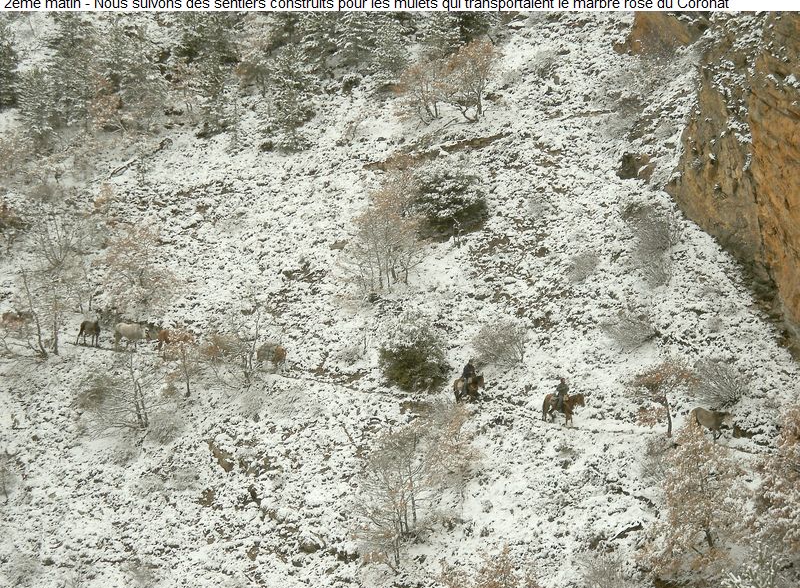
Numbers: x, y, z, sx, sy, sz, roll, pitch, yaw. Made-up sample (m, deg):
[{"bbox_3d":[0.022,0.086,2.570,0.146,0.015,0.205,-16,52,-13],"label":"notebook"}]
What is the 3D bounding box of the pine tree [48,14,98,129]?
[{"bbox_3d":[-18.837,-12.837,132.000,2.900,6.400,2.900,0,6,0],"label":"pine tree"}]

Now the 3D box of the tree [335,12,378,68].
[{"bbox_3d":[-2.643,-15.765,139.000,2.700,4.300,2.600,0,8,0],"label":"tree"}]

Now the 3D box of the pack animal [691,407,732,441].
[{"bbox_3d":[14.730,6.178,107.500,2.050,1.600,0.600,2,4,23],"label":"pack animal"}]

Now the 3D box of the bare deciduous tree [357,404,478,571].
[{"bbox_3d":[0.790,9.213,109.500,5.500,7.600,5.000,0,8,0],"label":"bare deciduous tree"}]

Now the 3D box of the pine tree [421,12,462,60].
[{"bbox_3d":[2.594,-16.531,143.000,2.700,4.000,2.600,0,4,0],"label":"pine tree"}]

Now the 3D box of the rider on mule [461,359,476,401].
[{"bbox_3d":[3.233,3.965,108.000,0.700,1.700,0.620,4,7,36],"label":"rider on mule"}]

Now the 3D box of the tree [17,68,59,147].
[{"bbox_3d":[-20.755,-10.678,131.000,2.400,4.400,2.400,0,6,0],"label":"tree"}]

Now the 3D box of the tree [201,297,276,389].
[{"bbox_3d":[-8.541,2.565,121.000,4.000,4.700,3.600,0,8,0],"label":"tree"}]

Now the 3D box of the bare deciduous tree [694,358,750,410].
[{"bbox_3d":[15.409,4.303,110.000,2.700,2.300,2.400,0,4,0],"label":"bare deciduous tree"}]

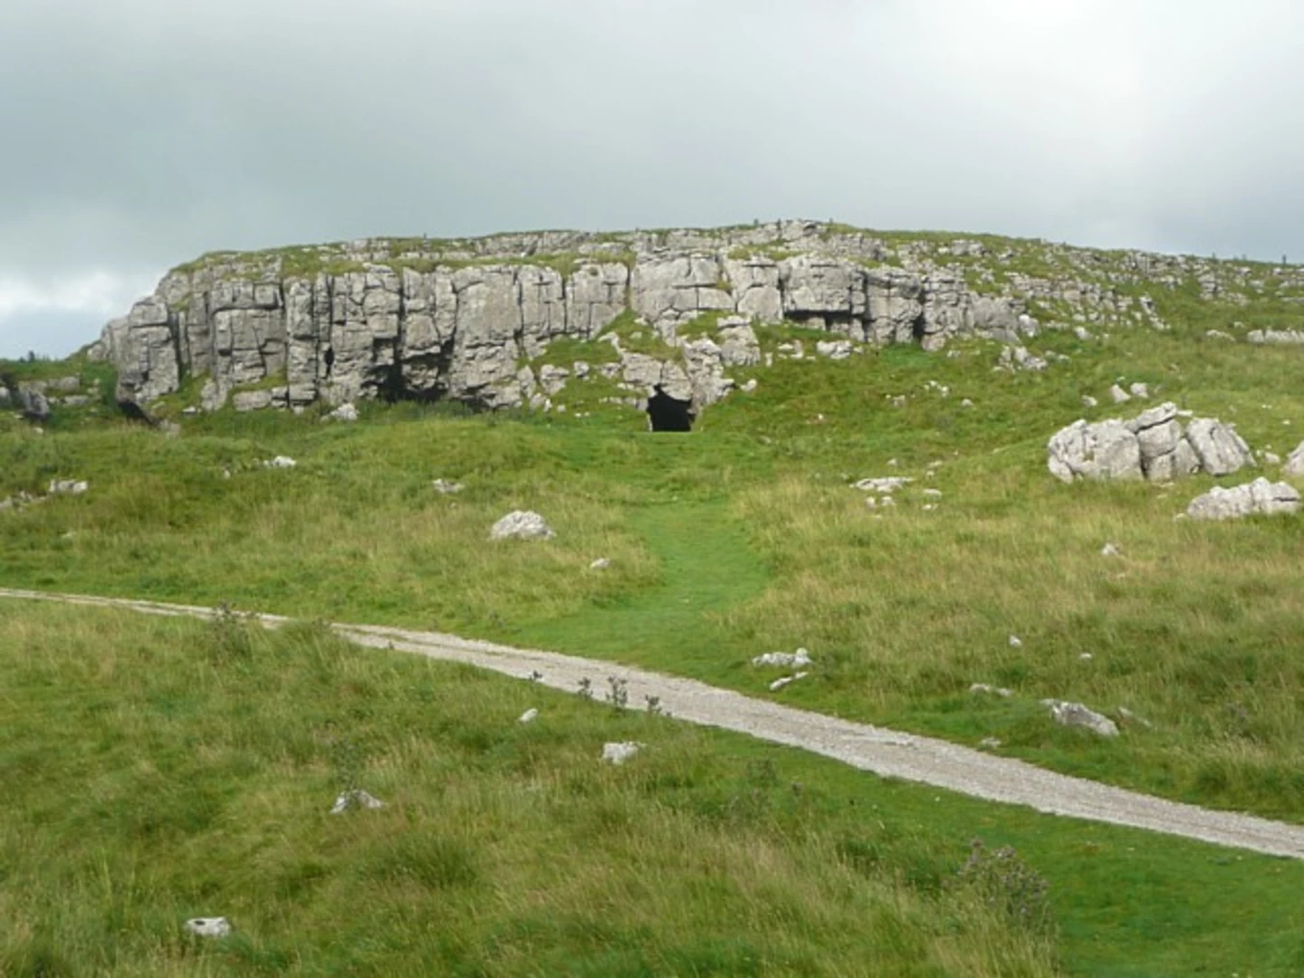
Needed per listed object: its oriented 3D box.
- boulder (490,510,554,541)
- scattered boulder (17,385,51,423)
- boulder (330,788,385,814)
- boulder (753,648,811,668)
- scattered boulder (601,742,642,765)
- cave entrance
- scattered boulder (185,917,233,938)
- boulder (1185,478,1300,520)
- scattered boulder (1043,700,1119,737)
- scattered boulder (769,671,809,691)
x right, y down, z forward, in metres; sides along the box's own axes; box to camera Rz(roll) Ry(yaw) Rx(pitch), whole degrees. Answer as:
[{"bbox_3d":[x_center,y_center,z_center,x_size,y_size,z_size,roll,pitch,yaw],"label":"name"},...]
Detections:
[{"bbox_3d":[-3.672,1.022,82.000,1.843,0.838,1.382,0,1,0],"label":"boulder"},{"bbox_3d":[-25.157,-3.461,118.000,1.368,1.528,1.163,0,1,0],"label":"scattered boulder"},{"bbox_3d":[-3.654,3.882,36.000,0.695,0.307,0.487,0,1,0],"label":"boulder"},{"bbox_3d":[2.553,3.333,57.000,1.161,0.388,0.639,0,1,0],"label":"boulder"},{"bbox_3d":[-0.435,3.835,42.000,0.590,0.329,0.443,0,1,0],"label":"scattered boulder"},{"bbox_3d":[0.708,-3.068,112.000,1.849,1.717,1.294,0,1,0],"label":"cave entrance"},{"bbox_3d":[-3.667,3.629,24.000,0.396,0.164,0.297,0,1,0],"label":"scattered boulder"},{"bbox_3d":[17.926,0.309,88.000,3.493,1.229,2.096,0,1,0],"label":"boulder"},{"bbox_3d":[7.550,4.039,51.000,1.326,0.625,0.862,0,1,0],"label":"scattered boulder"},{"bbox_3d":[2.541,3.575,54.000,0.740,0.368,0.481,0,1,0],"label":"scattered boulder"}]

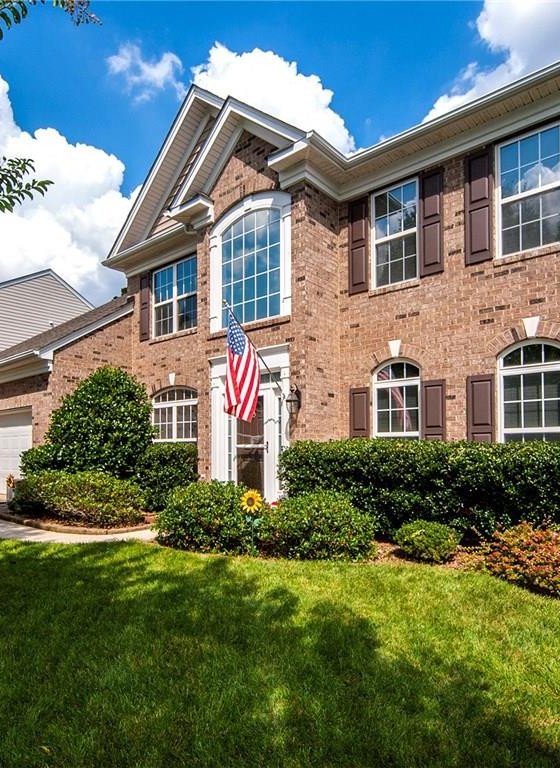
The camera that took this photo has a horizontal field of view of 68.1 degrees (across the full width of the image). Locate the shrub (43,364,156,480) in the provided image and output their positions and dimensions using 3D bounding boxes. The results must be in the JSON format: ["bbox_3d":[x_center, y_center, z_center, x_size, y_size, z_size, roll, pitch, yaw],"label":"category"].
[{"bbox_3d":[-4.011,1.066,9.100,2.350,2.900,2.350,-5,-7,39],"label":"shrub"}]

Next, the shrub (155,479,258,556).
[{"bbox_3d":[-1.079,1.905,6.000,1.400,0.900,1.350,-1,-6,0],"label":"shrub"}]

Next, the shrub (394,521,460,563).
[{"bbox_3d":[1.888,2.016,5.300,0.800,0.500,0.750,-5,-7,39],"label":"shrub"}]

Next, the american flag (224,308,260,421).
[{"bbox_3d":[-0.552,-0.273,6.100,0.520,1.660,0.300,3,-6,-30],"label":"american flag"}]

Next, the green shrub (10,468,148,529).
[{"bbox_3d":[-3.833,2.138,7.800,2.300,0.900,1.500,-5,-7,39],"label":"green shrub"}]

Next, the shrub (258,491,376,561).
[{"bbox_3d":[0.507,1.859,5.600,1.500,0.800,1.300,-5,-7,39],"label":"shrub"}]

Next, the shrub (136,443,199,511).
[{"bbox_3d":[-2.412,1.966,8.800,1.300,1.400,1.250,-5,-7,39],"label":"shrub"}]

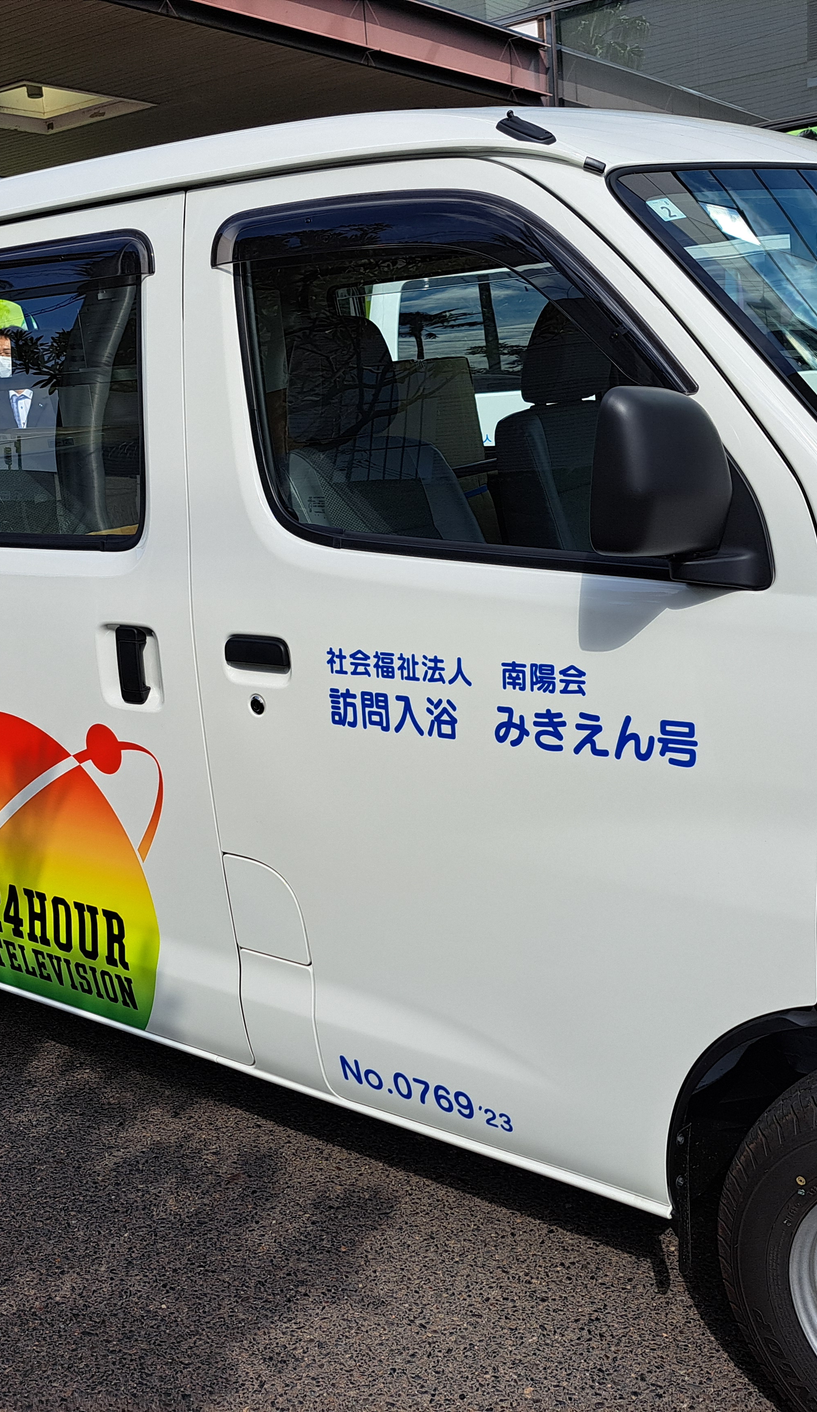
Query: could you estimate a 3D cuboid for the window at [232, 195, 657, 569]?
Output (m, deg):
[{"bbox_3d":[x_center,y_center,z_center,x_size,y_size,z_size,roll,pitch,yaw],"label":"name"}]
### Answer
[{"bbox_3d":[0.045,-0.444,1.766,0.760,0.490,0.050,6,7,36],"label":"window"}]

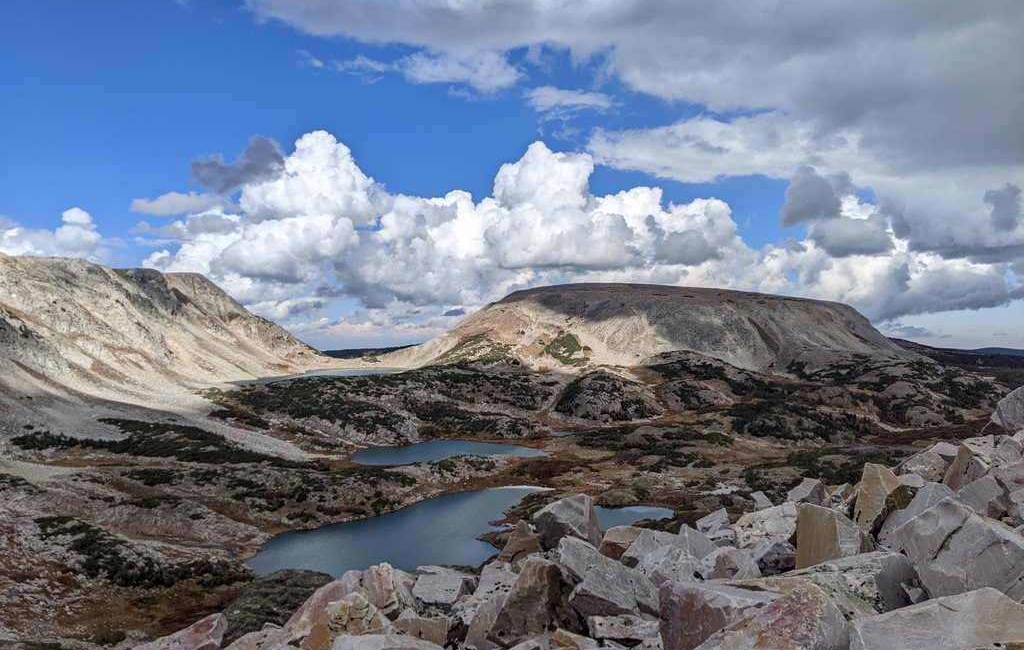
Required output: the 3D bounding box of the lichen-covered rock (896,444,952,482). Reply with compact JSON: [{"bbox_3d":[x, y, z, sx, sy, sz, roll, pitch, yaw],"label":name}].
[{"bbox_3d":[5.074,1.712,9.800,0.660,0.420,0.500,-1,-2,25],"label":"lichen-covered rock"}]

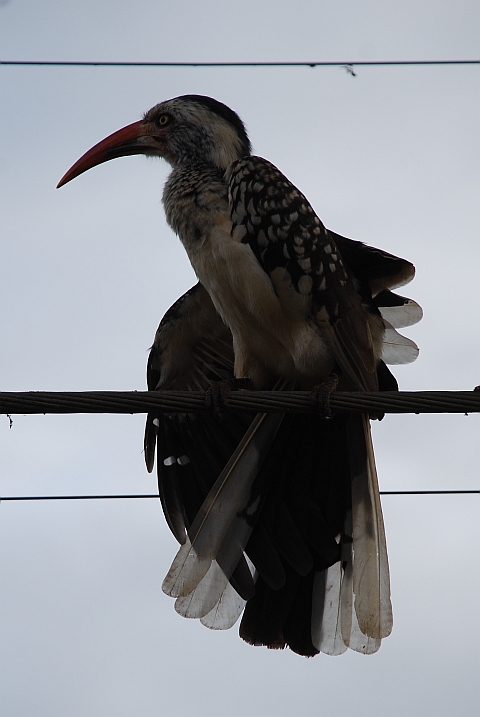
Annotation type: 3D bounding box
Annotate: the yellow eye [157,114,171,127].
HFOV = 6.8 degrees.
[{"bbox_3d":[-0.057,-0.177,2.990,0.011,0.009,0.007,-5,-21,14],"label":"yellow eye"}]

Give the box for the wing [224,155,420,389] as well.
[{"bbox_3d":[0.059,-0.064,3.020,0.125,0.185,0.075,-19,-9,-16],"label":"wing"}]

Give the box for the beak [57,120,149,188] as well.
[{"bbox_3d":[-0.103,-0.151,2.990,0.079,0.027,0.020,-20,-19,-6],"label":"beak"}]

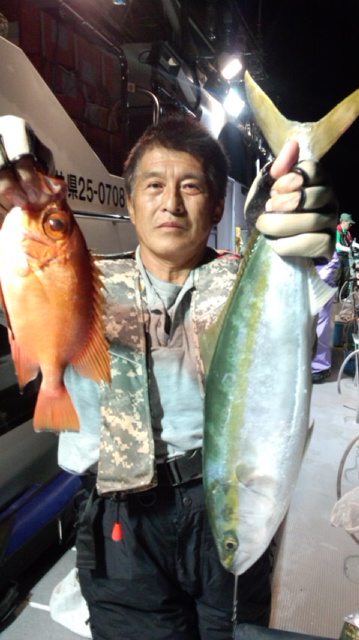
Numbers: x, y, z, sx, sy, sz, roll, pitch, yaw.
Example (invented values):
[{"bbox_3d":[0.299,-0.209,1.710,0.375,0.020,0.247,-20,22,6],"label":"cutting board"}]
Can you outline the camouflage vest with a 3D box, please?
[{"bbox_3d":[-0.012,0.092,0.960,0.330,0.455,0.240,0,11,0],"label":"camouflage vest"}]

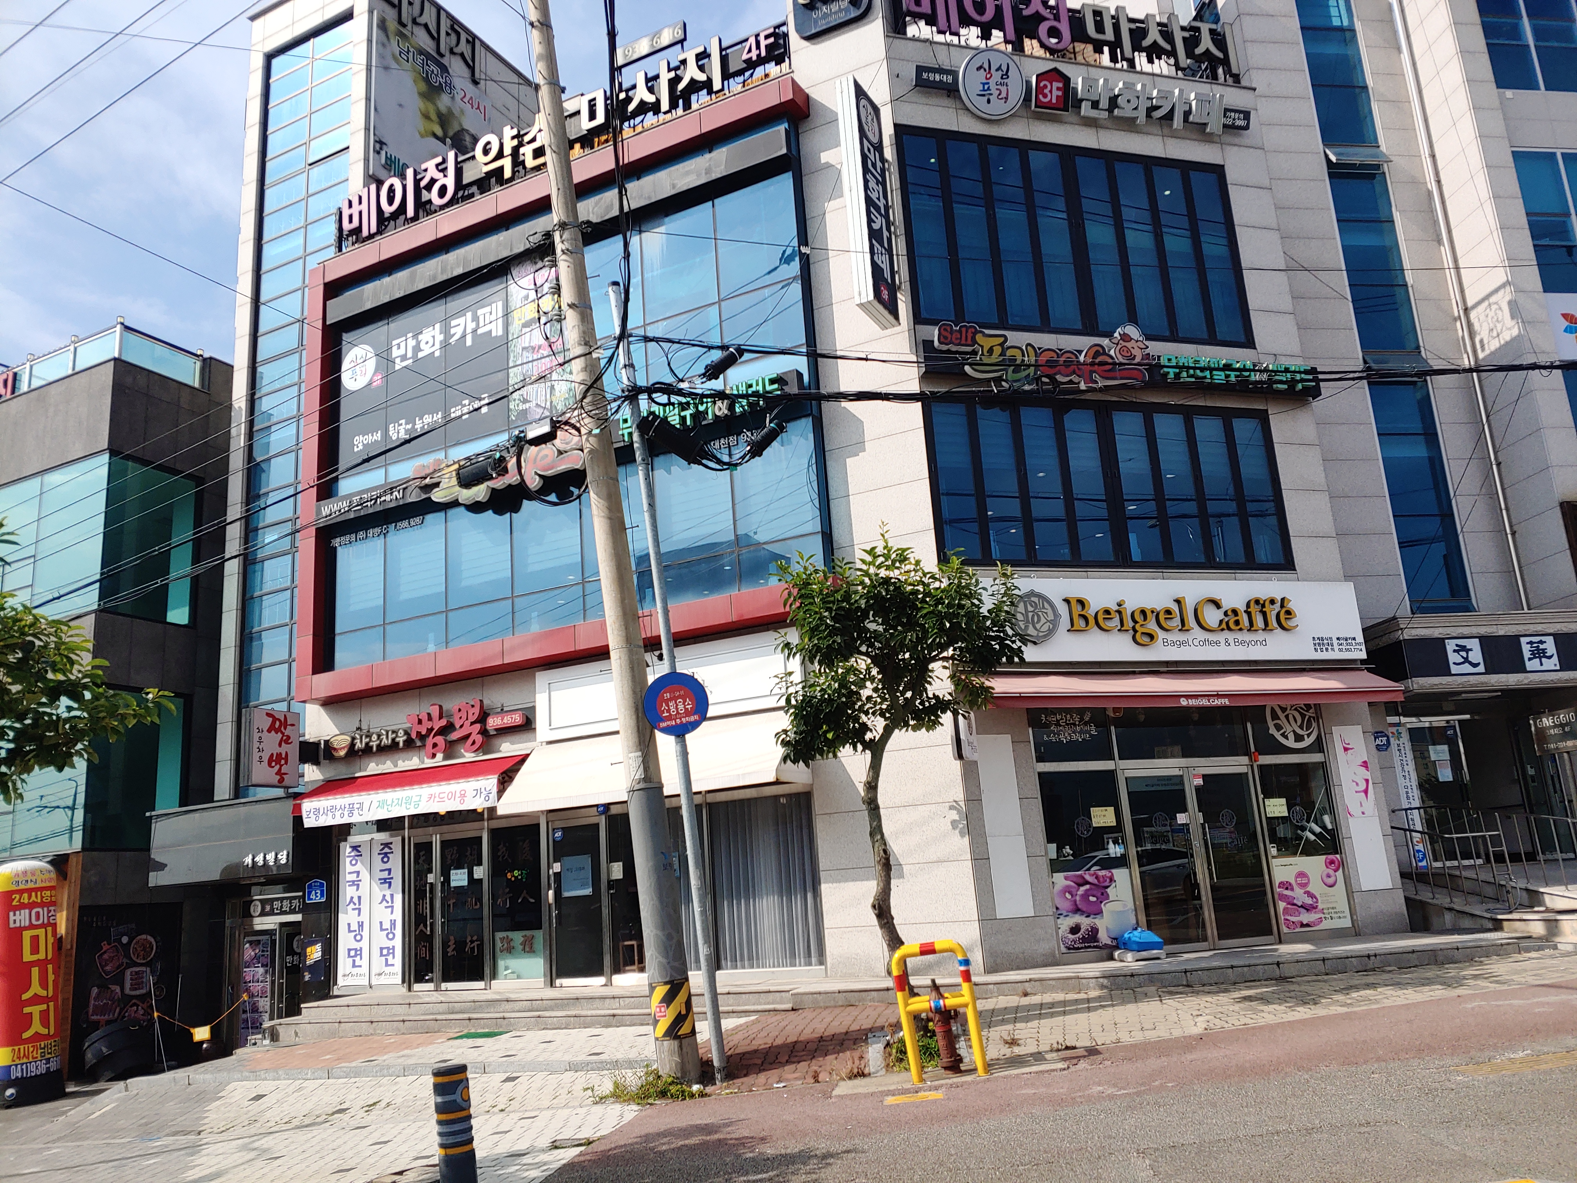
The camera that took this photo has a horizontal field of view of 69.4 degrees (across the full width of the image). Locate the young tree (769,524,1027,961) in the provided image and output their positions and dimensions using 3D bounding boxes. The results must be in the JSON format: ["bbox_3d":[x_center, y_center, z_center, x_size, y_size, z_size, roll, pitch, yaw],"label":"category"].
[{"bbox_3d":[1.043,1.724,10.568,2.186,4.524,2.135,-4,-14,0],"label":"young tree"}]

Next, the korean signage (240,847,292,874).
[{"bbox_3d":[-7.836,4.029,17.061,1.047,0.285,0.071,-11,-16,25],"label":"korean signage"}]

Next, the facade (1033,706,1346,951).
[{"bbox_3d":[4.845,2.731,13.595,4.056,2.928,0.163,0,-15,-16],"label":"facade"}]

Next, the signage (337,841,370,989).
[{"bbox_3d":[-6.281,4.649,16.470,0.580,2.020,0.030,-11,-16,25],"label":"signage"}]

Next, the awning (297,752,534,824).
[{"bbox_3d":[-5.406,2.824,16.096,3.870,0.690,0.630,-11,-16,25],"label":"awning"}]

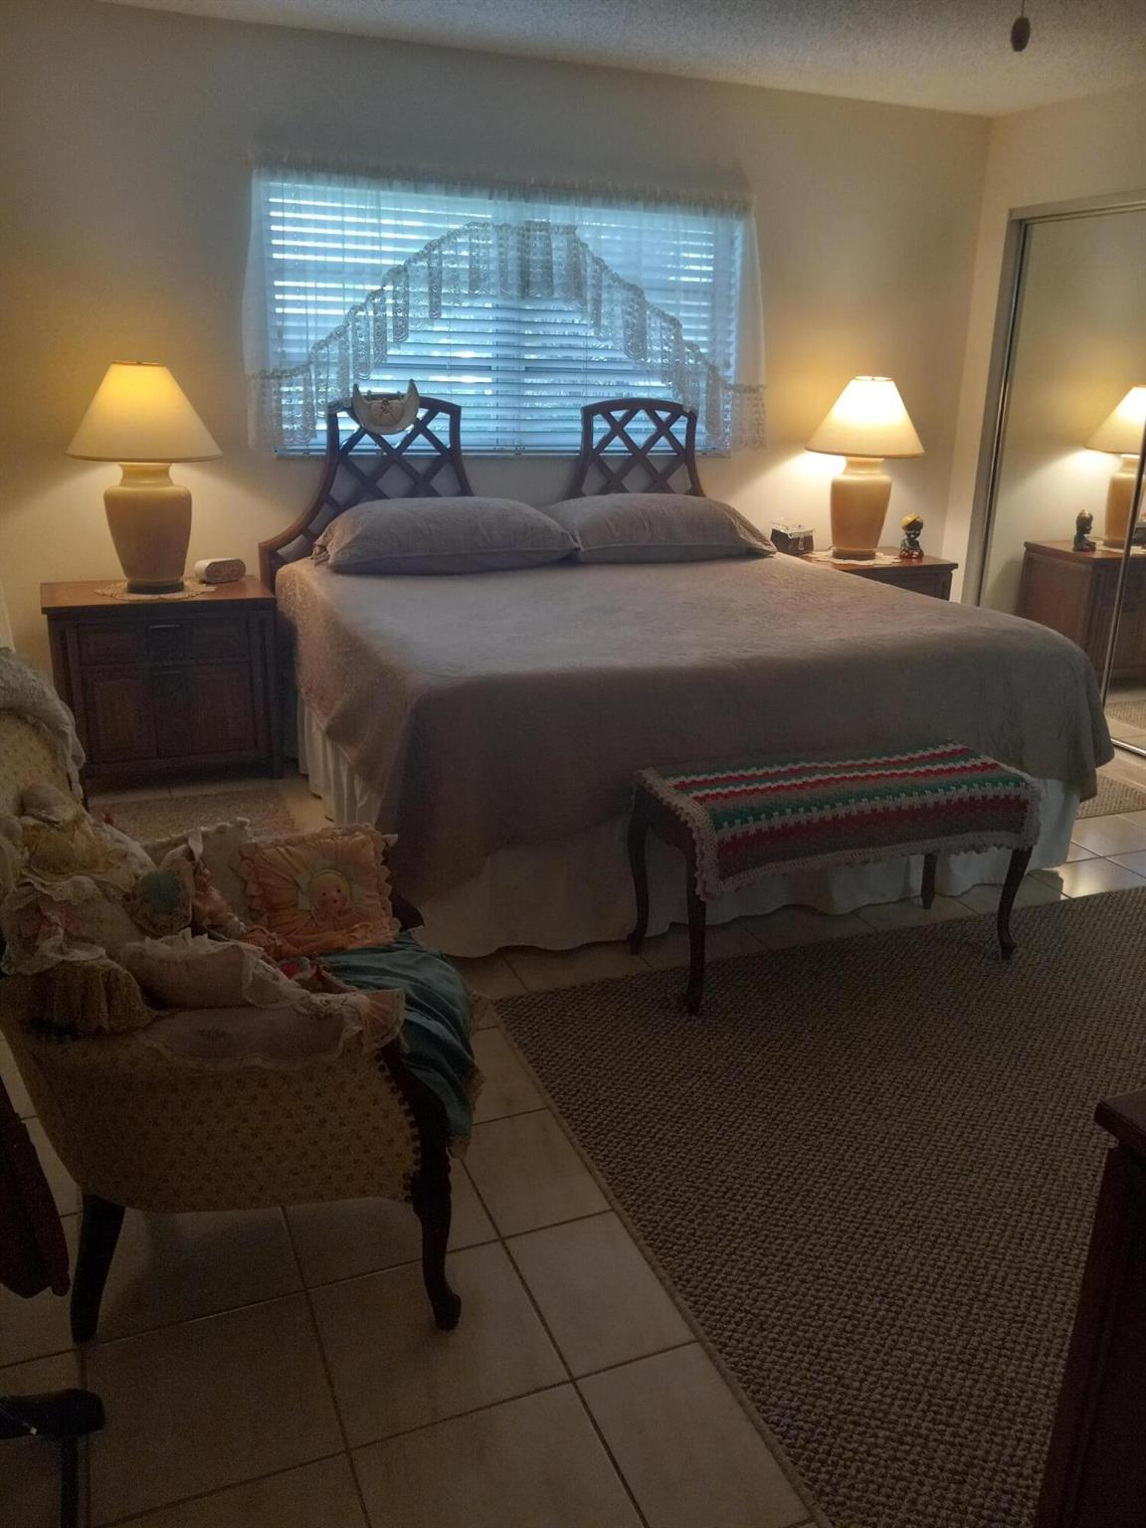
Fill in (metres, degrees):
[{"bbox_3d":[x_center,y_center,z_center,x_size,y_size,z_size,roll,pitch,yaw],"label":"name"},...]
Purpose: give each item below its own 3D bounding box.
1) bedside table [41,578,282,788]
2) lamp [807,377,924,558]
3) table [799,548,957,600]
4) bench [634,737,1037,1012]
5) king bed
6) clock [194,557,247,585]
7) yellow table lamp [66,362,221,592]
[{"bbox_3d":[-1.430,-0.285,4.196,0.730,0.650,0.512,-6,19,-21],"label":"bedside table"},{"bbox_3d":[1.226,-1.241,5.022,0.474,0.746,0.474,-6,19,-21],"label":"lamp"},{"bbox_3d":[1.178,-0.567,5.201,0.730,0.650,0.512,-6,19,-21],"label":"table"},{"bbox_3d":[0.625,0.258,2.888,0.918,0.458,0.371,-6,19,-21],"label":"bench"},{"bbox_3d":[0.194,-0.502,3.874,2.064,1.296,2.096,-6,19,-21],"label":"king bed"},{"bbox_3d":[-1.262,-0.689,4.263,0.144,0.082,0.086,-15,24,-42],"label":"clock"},{"bbox_3d":[-1.433,-0.954,3.997,0.474,0.746,0.474,-6,19,-21],"label":"yellow table lamp"}]

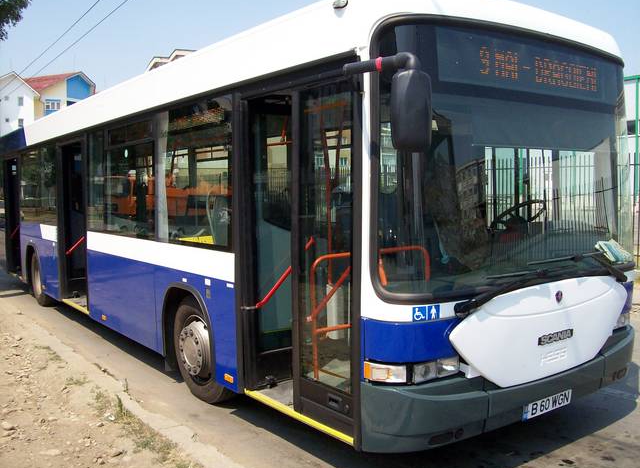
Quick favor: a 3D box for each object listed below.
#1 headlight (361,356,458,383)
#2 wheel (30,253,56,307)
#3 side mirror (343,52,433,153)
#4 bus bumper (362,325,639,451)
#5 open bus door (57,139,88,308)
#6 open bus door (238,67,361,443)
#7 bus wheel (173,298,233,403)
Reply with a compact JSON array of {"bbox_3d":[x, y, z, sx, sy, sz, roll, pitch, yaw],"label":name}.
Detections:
[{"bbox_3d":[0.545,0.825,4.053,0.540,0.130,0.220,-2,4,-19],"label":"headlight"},{"bbox_3d":[-4.545,0.728,11.152,0.320,0.950,0.940,-3,4,-35],"label":"wheel"},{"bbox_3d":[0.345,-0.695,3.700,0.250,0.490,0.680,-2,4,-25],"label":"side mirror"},{"bbox_3d":[1.389,1.043,4.590,2.500,0.470,0.440,-3,4,-35],"label":"bus bumper"},{"bbox_3d":[-3.341,-0.135,9.158,0.180,2.280,1.380,-3,4,-35],"label":"open bus door"},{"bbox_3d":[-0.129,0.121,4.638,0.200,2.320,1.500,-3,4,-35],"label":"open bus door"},{"bbox_3d":[-0.997,1.016,6.088,0.300,0.950,0.950,-3,4,-35],"label":"bus wheel"}]

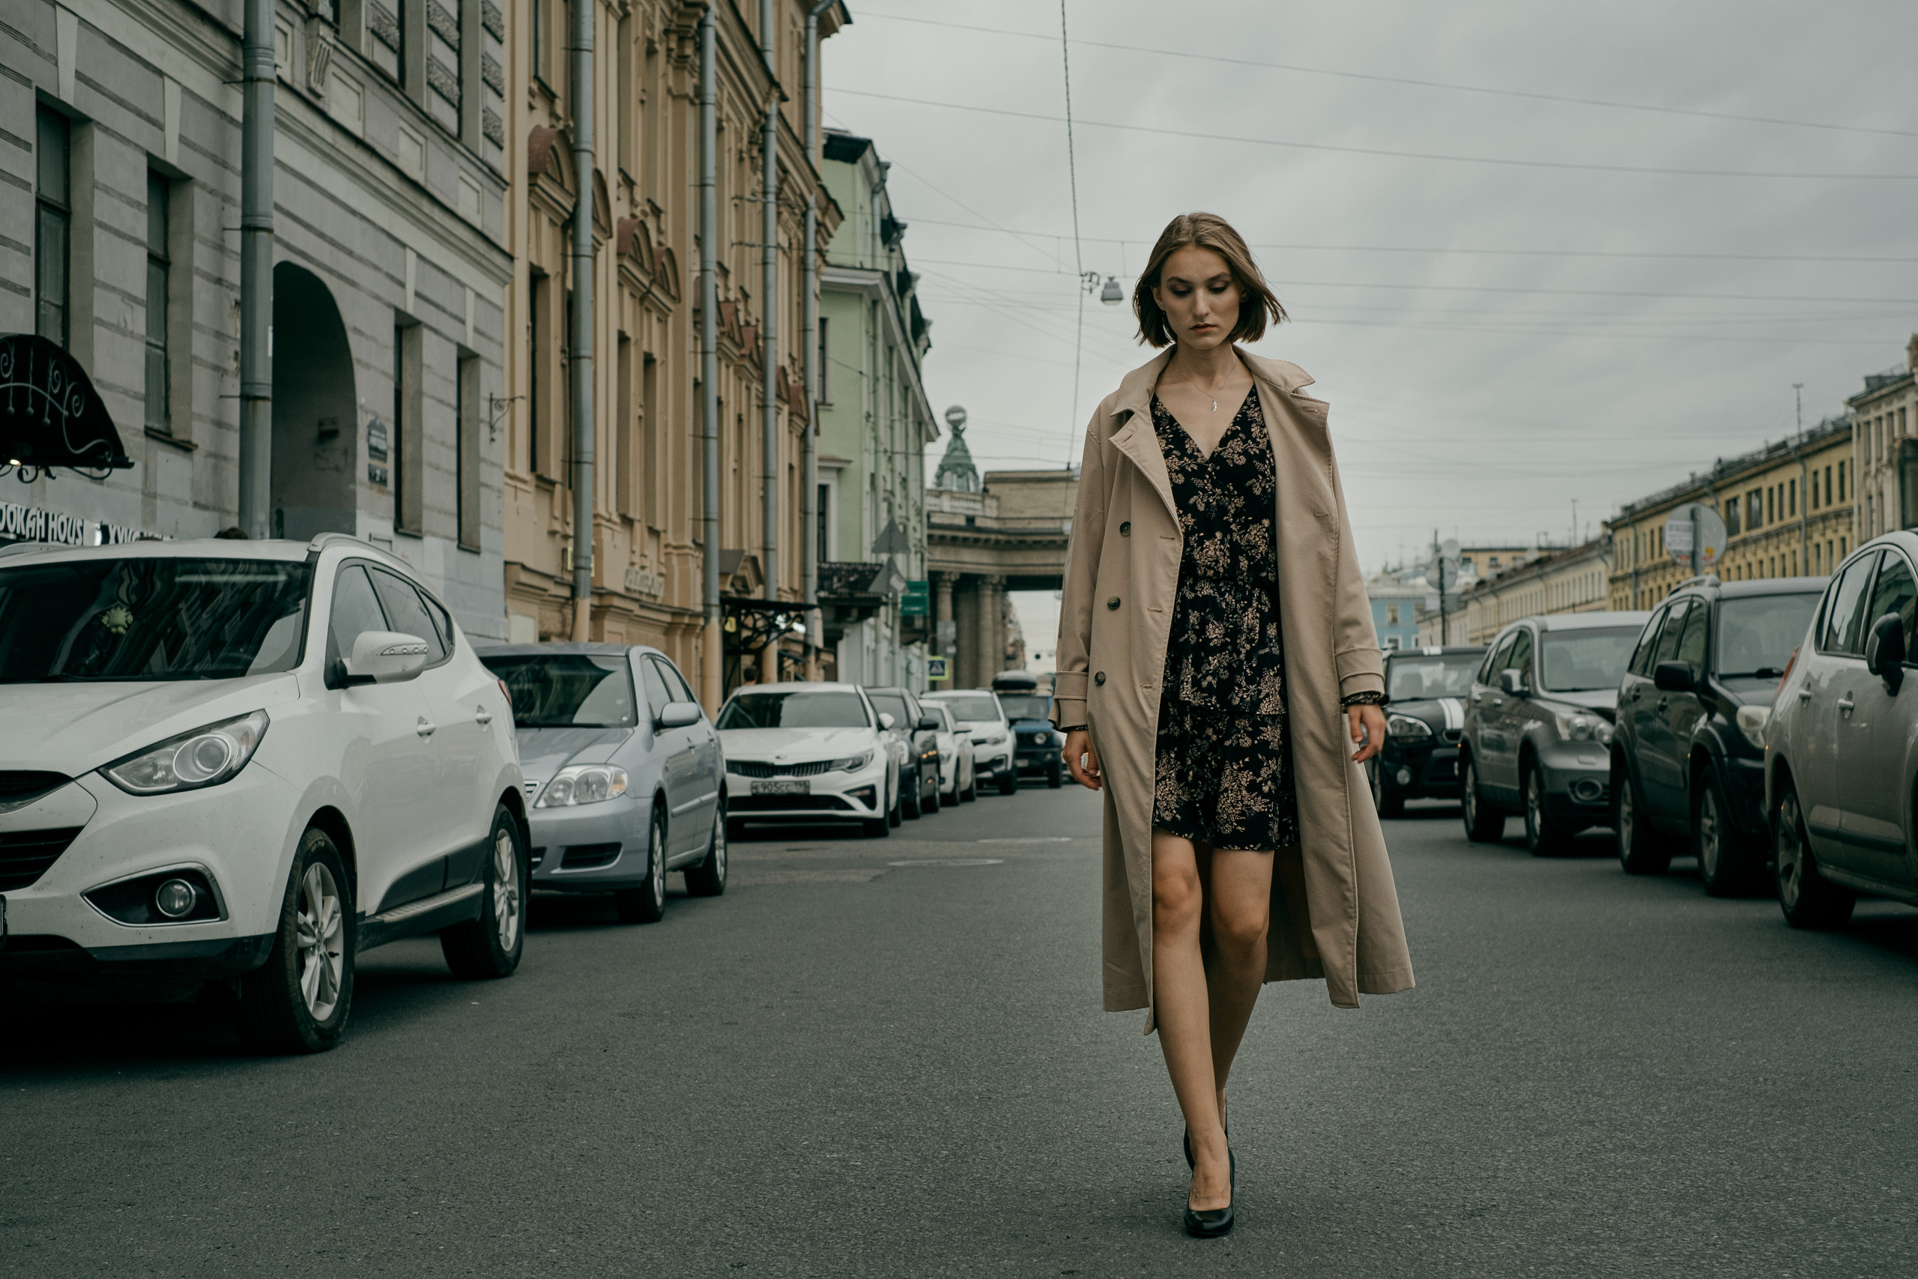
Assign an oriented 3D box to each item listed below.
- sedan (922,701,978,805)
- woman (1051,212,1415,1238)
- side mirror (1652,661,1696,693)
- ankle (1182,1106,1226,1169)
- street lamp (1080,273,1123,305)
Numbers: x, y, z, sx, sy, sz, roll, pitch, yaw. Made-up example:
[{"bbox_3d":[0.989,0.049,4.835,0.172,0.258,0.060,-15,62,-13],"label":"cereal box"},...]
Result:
[{"bbox_3d":[-0.740,1.510,38.900,1.760,1.450,4.500,0,-2,5],"label":"sedan"},{"bbox_3d":[0.485,0.115,4.980,0.640,1.750,0.620,0,-2,5],"label":"woman"},{"bbox_3d":[3.890,0.200,15.400,0.205,0.175,0.140,0,-2,6],"label":"side mirror"},{"bbox_3d":[0.432,0.877,4.960,0.075,0.115,0.100,0,-2,4],"label":"ankle"},{"bbox_3d":[2.380,-5.850,47.000,0.660,0.550,0.420,0,-2,3],"label":"street lamp"}]

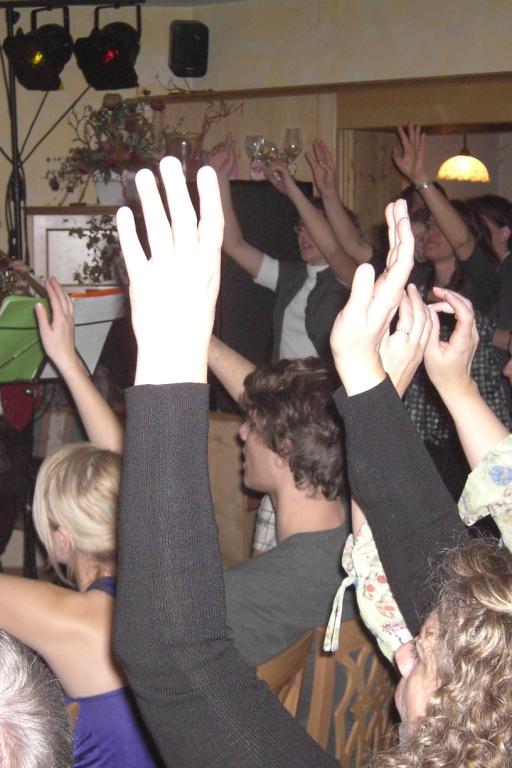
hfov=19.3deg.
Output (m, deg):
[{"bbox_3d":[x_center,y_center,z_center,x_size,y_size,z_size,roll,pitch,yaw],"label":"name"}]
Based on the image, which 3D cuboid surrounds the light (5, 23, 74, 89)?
[{"bbox_3d":[-0.728,-1.103,5.050,0.215,0.245,0.220,4,24,34],"label":"light"}]

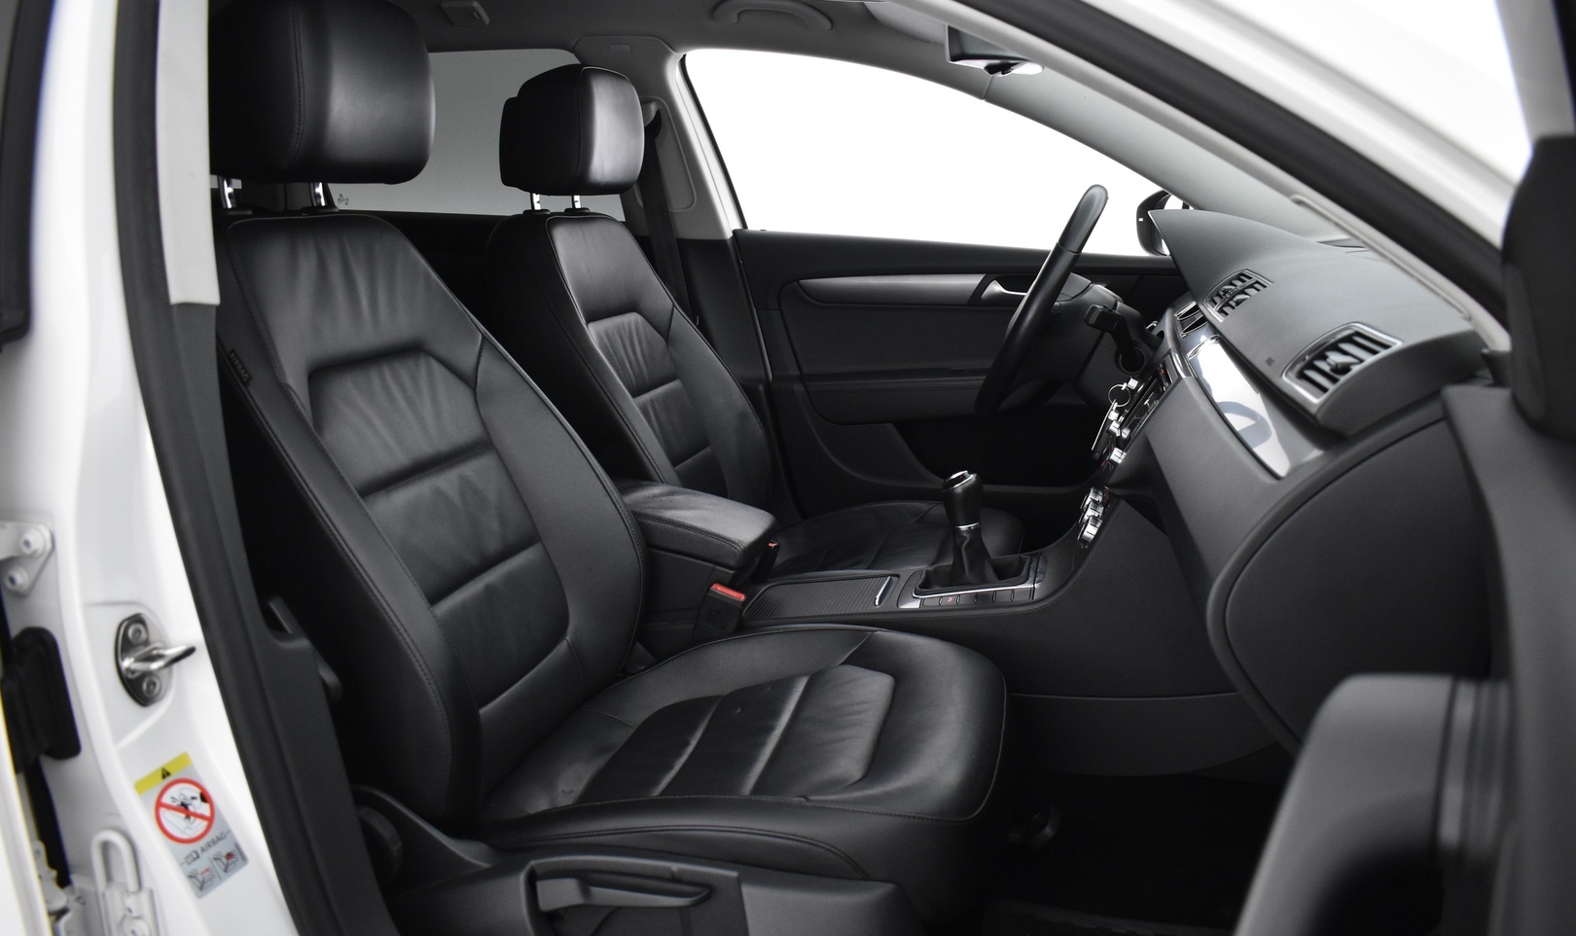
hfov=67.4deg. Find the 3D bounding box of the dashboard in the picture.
[{"bbox_3d":[0.622,-0.049,1.421,0.550,0.520,1.400,3,13,14],"label":"dashboard"}]

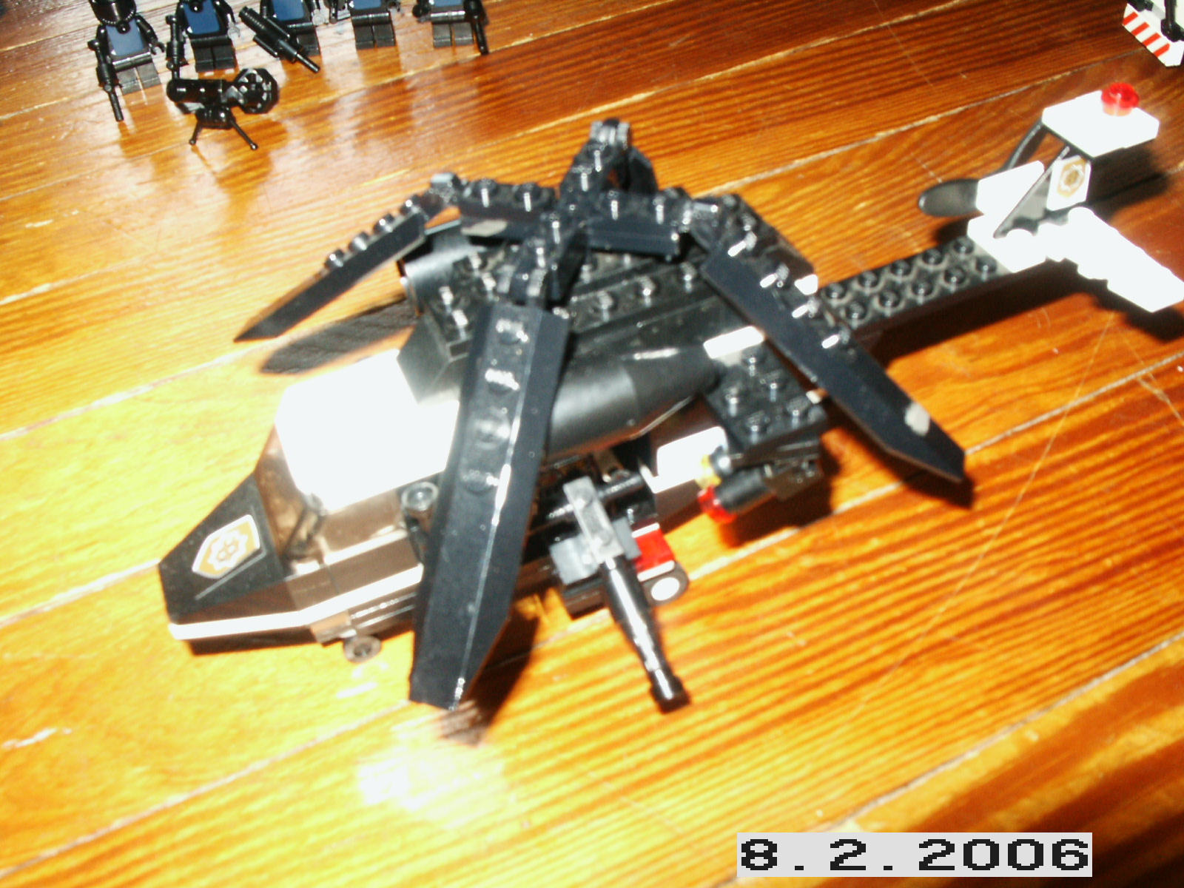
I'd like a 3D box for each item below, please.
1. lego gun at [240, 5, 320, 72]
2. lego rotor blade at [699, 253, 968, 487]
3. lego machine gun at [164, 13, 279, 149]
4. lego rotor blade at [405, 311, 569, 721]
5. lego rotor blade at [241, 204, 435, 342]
[{"bbox_3d":[-0.110,-0.142,0.422,0.041,0.011,0.009,39,58,16],"label":"lego gun"},{"bbox_3d":[0.044,-0.015,0.212,0.006,0.064,0.016,-32,23,44],"label":"lego rotor blade"},{"bbox_3d":[-0.120,-0.114,0.394,0.038,0.025,0.021,3,44,9],"label":"lego machine gun"},{"bbox_3d":[-0.018,0.009,0.187,0.016,0.006,0.064,9,82,17],"label":"lego rotor blade"},{"bbox_3d":[-0.051,-0.033,0.237,0.064,0.006,0.016,-23,29,39],"label":"lego rotor blade"}]

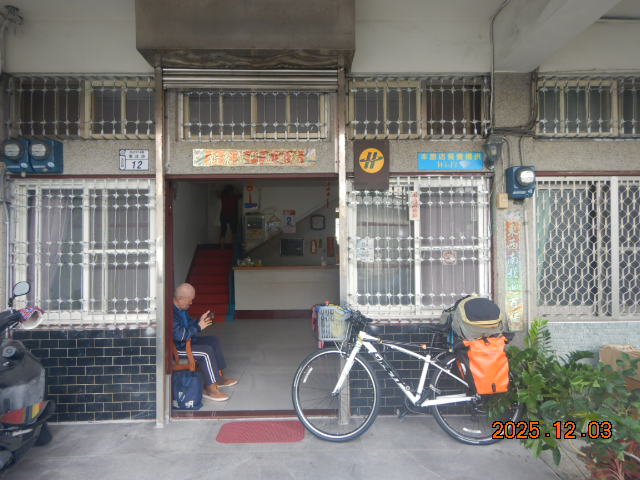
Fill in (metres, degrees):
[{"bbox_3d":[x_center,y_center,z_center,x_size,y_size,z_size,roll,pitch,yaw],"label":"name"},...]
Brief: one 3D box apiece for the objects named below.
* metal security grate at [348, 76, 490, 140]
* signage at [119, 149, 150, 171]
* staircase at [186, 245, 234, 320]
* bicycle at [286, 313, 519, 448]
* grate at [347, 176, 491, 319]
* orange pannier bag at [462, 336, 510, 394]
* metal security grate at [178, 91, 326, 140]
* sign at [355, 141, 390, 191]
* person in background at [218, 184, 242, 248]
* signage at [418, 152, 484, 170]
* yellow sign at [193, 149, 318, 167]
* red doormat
[{"bbox_3d":[0.845,-1.120,3.781,1.194,0.513,0.100,-1,-1,-2],"label":"metal security grate"},{"bbox_3d":[-1.528,-0.657,3.654,0.238,0.177,0.015,0,-1,-2],"label":"signage"},{"bbox_3d":[-2.240,0.814,9.050,0.880,1.400,2.100,0,-1,-2],"label":"staircase"},{"bbox_3d":[0.630,0.972,3.210,1.690,1.000,0.560,0,-1,3],"label":"bicycle"},{"bbox_3d":[0.838,0.075,3.768,1.190,1.220,0.100,-1,-1,-2],"label":"grate"},{"bbox_3d":[1.148,0.865,3.075,0.300,0.380,0.170,-1,-1,3],"label":"orange pannier bag"},{"bbox_3d":[-0.539,-1.028,3.672,1.203,0.419,0.070,0,-1,-2],"label":"metal security grate"},{"bbox_3d":[0.428,-0.608,3.630,0.292,0.412,0.020,0,-1,-2],"label":"sign"},{"bbox_3d":[-2.138,-0.549,10.600,0.573,1.553,0.330,-1,-1,-2],"label":"person in background"},{"bbox_3d":[1.131,-0.678,3.828,0.565,0.150,0.015,-1,-1,-2],"label":"signage"},{"bbox_3d":[-0.539,-0.683,3.698,1.021,0.147,0.012,0,-1,-2],"label":"yellow sign"},{"bbox_3d":[-0.449,1.498,3.489,0.668,0.012,0.421,-1,-1,-2],"label":"red doormat"}]

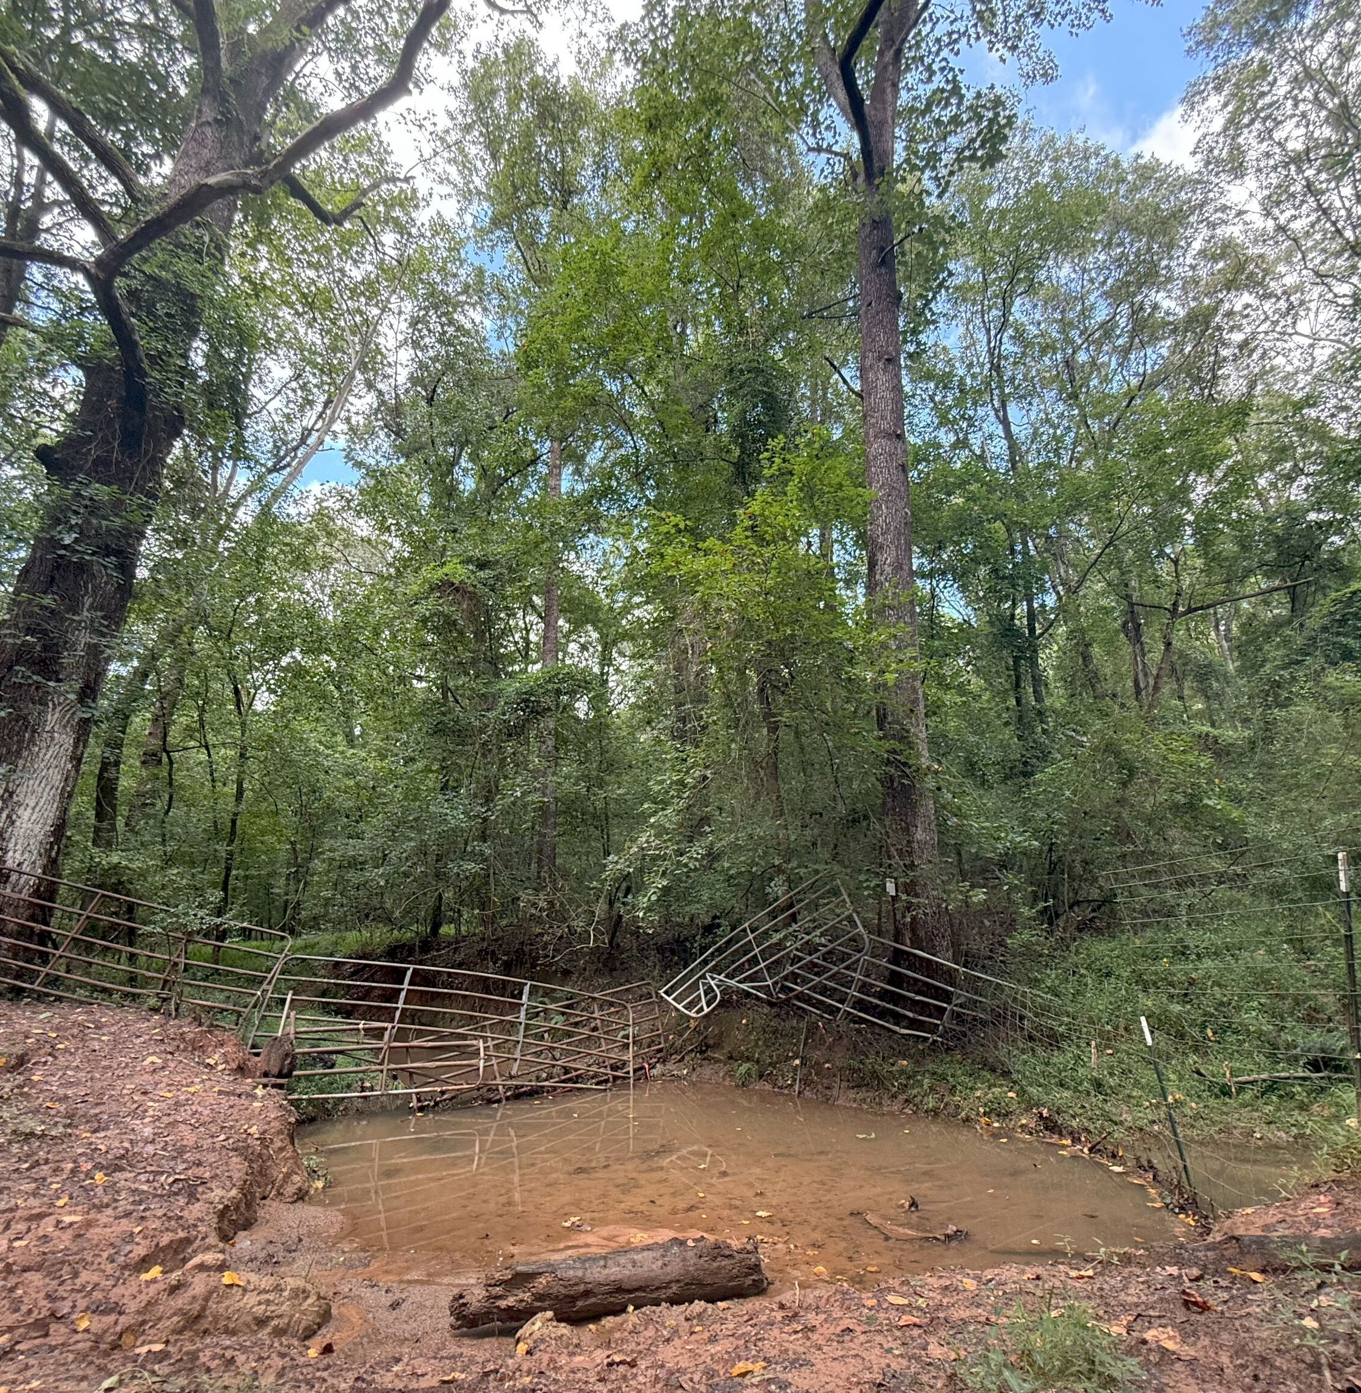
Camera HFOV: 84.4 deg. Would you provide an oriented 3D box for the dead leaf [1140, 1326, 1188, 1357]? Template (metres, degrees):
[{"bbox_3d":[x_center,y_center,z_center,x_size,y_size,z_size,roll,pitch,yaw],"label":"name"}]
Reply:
[{"bbox_3d":[1.864,2.485,2.894,0.160,0.040,0.140,-1,-18,0],"label":"dead leaf"}]

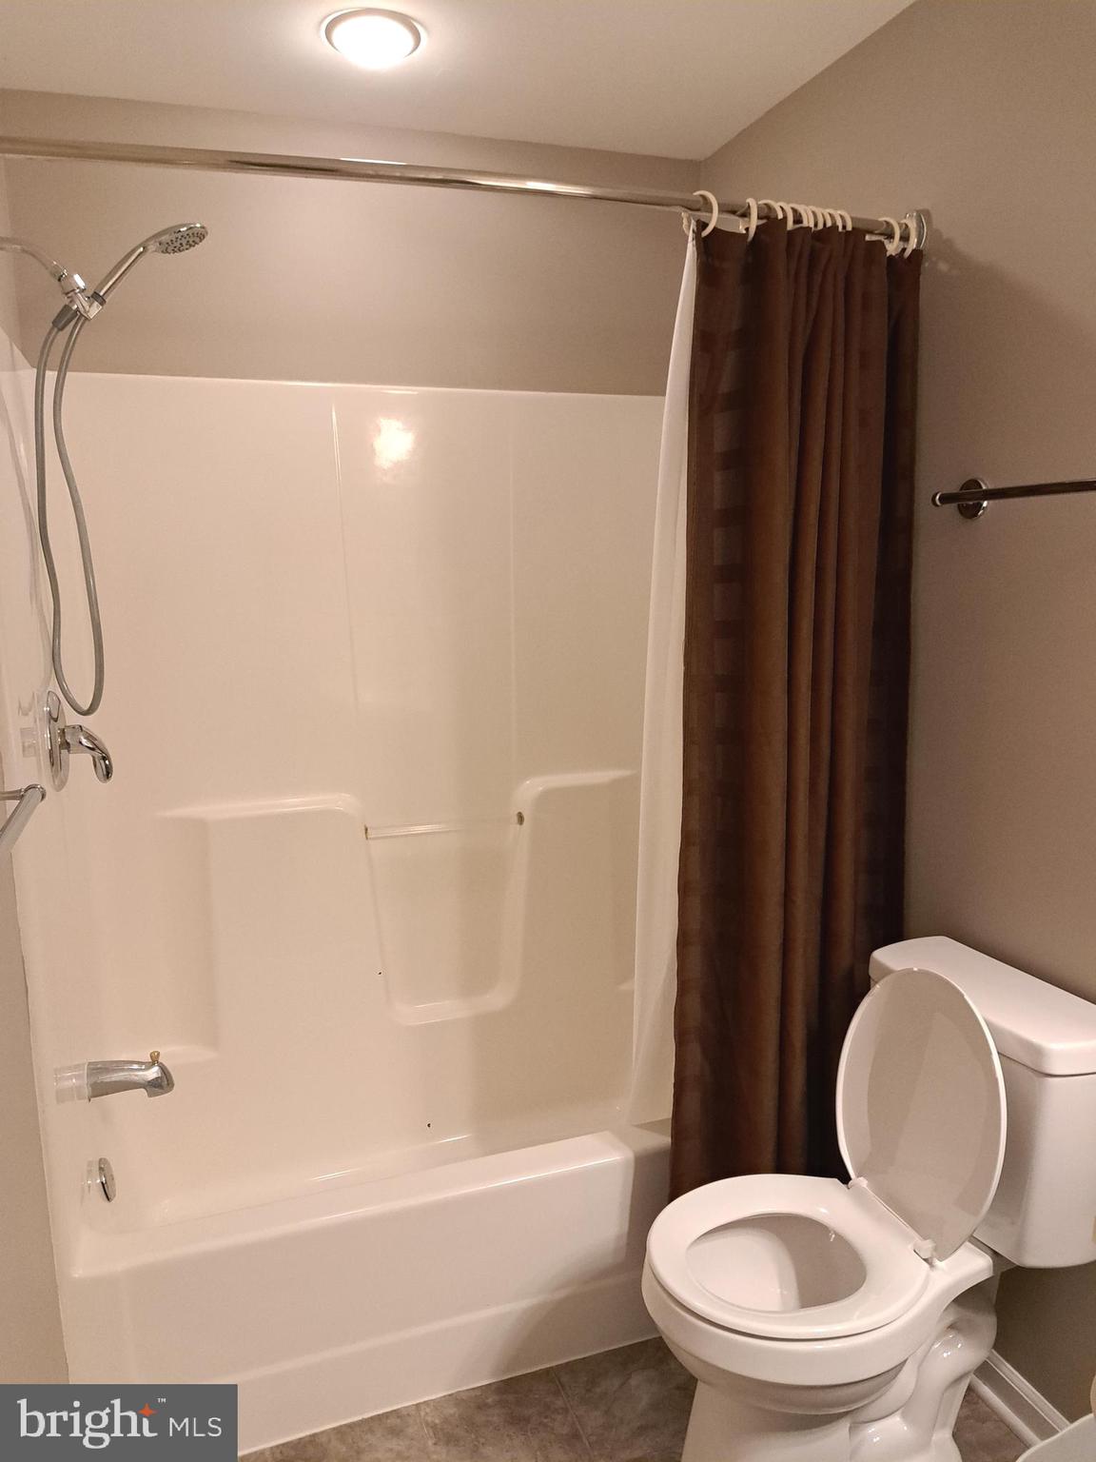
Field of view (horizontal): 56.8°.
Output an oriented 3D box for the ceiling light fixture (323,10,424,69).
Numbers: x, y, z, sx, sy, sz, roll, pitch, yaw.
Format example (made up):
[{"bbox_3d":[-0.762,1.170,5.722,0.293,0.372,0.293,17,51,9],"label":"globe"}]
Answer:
[{"bbox_3d":[-0.308,-1.223,1.817,0.180,0.040,0.180,-5,11,-18],"label":"ceiling light fixture"}]

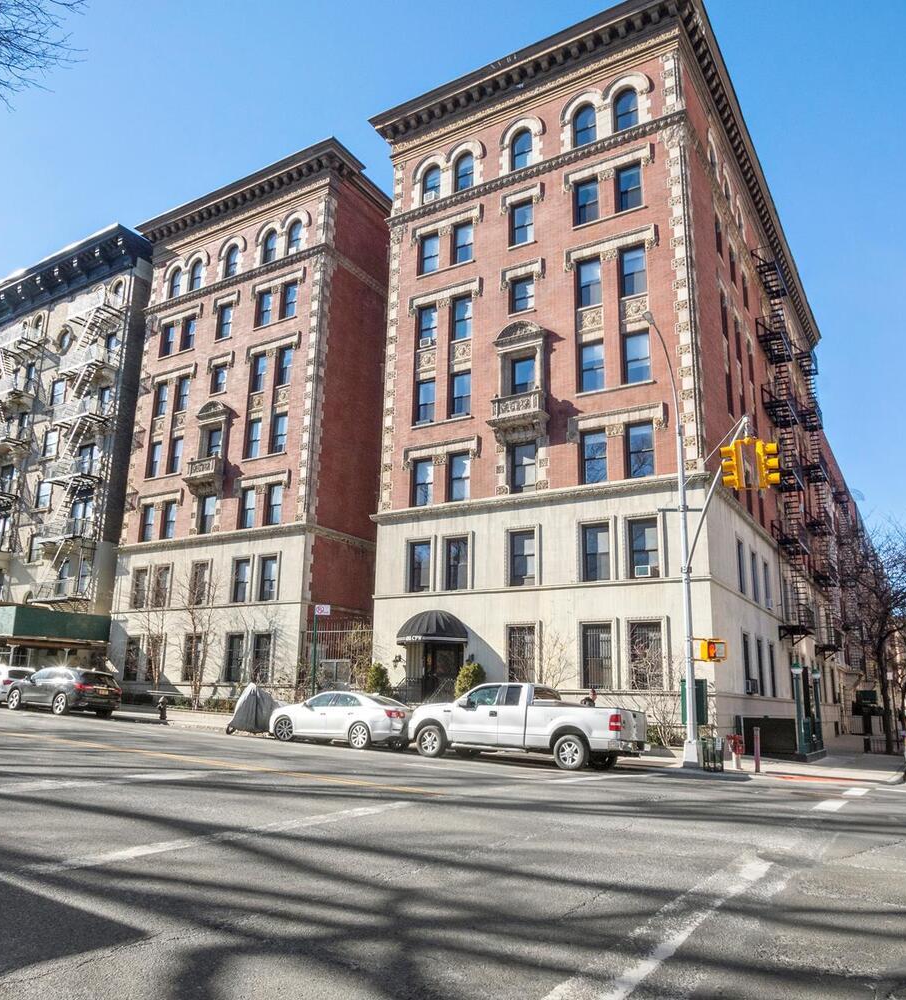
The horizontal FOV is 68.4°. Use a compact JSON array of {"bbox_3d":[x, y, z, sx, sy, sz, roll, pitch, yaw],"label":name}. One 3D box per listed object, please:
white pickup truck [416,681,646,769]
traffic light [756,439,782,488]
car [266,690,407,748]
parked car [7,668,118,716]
[{"bbox_3d":[1.664,5.549,16.778,5.850,1.920,2.030,-7,-18,29],"label":"white pickup truck"},{"bbox_3d":[5.537,-0.638,11.700,0.410,0.840,0.280,-7,-18,29],"label":"traffic light"},{"bbox_3d":[-3.234,6.443,19.777,4.860,1.460,1.860,-7,-18,28],"label":"car"},{"bbox_3d":[-15.516,7.559,26.589,4.880,1.700,1.950,-6,-17,26],"label":"parked car"}]

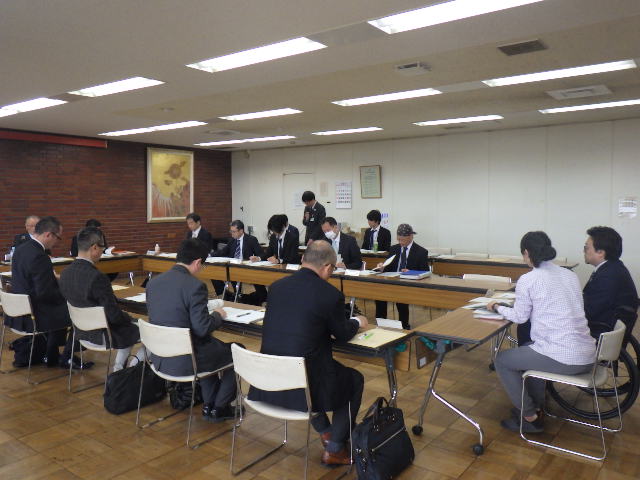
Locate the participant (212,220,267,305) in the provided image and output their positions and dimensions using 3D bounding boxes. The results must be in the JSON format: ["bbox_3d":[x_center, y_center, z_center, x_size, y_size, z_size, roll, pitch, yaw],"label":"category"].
[{"bbox_3d":[-1.262,0.330,8.068,0.660,1.260,0.700,3,6,36],"label":"participant"}]

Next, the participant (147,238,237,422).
[{"bbox_3d":[-0.830,0.607,3.514,0.550,1.250,0.700,4,5,41],"label":"participant"}]

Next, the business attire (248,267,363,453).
[{"bbox_3d":[-0.077,0.689,2.980,0.580,1.060,0.620,3,5,39],"label":"business attire"}]

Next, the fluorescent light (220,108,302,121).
[{"bbox_3d":[-0.788,-1.644,6.730,1.240,0.060,0.290,3,6,36],"label":"fluorescent light"}]

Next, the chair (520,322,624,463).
[{"bbox_3d":[1.619,0.874,3.294,0.530,0.740,0.500,4,6,42],"label":"chair"}]

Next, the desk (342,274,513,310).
[{"bbox_3d":[1.081,0.755,5.242,1.790,0.700,0.450,3,5,36],"label":"desk"}]

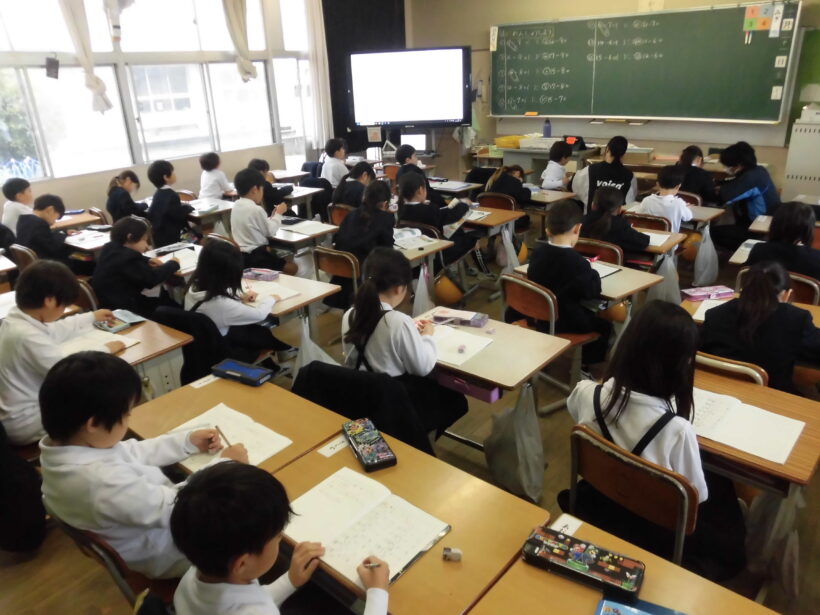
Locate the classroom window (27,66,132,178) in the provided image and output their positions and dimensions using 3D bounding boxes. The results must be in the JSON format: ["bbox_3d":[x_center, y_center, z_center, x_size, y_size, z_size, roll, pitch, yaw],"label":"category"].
[{"bbox_3d":[-3.254,-1.866,5.664,0.060,0.990,0.830,16,28,37],"label":"classroom window"}]

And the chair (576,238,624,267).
[{"bbox_3d":[1.206,-0.173,3.591,0.370,0.620,0.420,16,28,37],"label":"chair"}]

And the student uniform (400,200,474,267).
[{"bbox_3d":[0.211,-0.540,4.067,0.400,0.460,0.580,16,28,37],"label":"student uniform"}]

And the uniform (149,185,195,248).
[{"bbox_3d":[-1.916,-0.716,4.570,0.370,0.470,0.430,16,28,37],"label":"uniform"}]

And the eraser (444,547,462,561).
[{"bbox_3d":[0.095,0.549,1.262,0.037,0.020,0.016,0,22,4],"label":"eraser"}]

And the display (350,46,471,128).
[{"bbox_3d":[-0.013,-2.715,7.025,1.530,0.910,0.090,5,24,17],"label":"display"}]

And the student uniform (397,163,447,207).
[{"bbox_3d":[0.106,-1.076,5.269,0.360,0.500,0.380,16,28,37],"label":"student uniform"}]

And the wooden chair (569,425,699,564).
[{"bbox_3d":[0.777,0.620,1.850,0.420,0.570,0.370,-21,29,-37],"label":"wooden chair"}]

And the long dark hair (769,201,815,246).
[{"bbox_3d":[1.820,-0.400,2.720,0.210,0.250,0.210,15,27,37],"label":"long dark hair"}]

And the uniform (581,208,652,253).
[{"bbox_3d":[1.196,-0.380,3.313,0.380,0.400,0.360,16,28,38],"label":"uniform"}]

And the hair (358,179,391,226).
[{"bbox_3d":[-0.194,-0.610,3.280,0.180,0.270,0.200,17,29,39],"label":"hair"}]

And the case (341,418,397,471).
[{"bbox_3d":[-0.119,0.394,1.647,0.084,0.028,0.216,-11,24,-21],"label":"case"}]

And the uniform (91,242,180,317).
[{"bbox_3d":[-1.601,-0.175,3.303,0.380,0.420,0.450,16,29,38],"label":"uniform"}]

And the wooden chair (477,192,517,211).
[{"bbox_3d":[0.803,-0.665,4.827,0.370,0.630,0.420,15,27,35],"label":"wooden chair"}]

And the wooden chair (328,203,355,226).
[{"bbox_3d":[-0.389,-0.573,4.773,0.360,0.620,0.400,14,27,36],"label":"wooden chair"}]

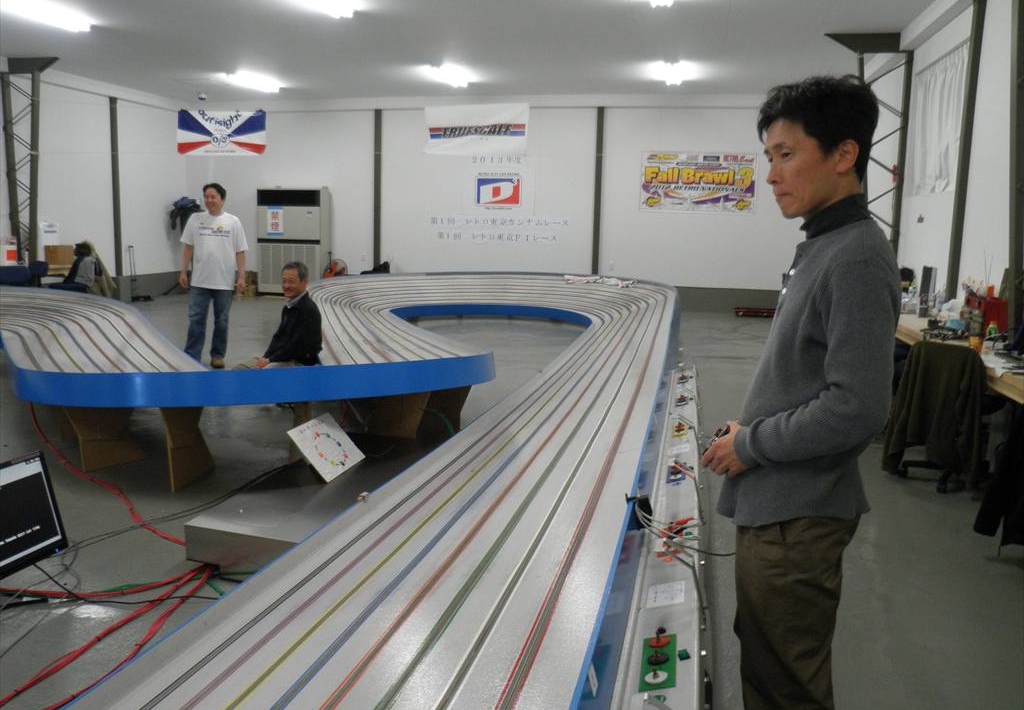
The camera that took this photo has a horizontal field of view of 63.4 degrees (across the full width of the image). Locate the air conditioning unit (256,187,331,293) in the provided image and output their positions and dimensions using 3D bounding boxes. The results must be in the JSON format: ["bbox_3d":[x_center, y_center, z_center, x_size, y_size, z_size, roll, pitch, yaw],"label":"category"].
[{"bbox_3d":[-3.865,-1.982,14.777,1.180,1.880,0.480,3,9,12],"label":"air conditioning unit"}]

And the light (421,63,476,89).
[{"bbox_3d":[-0.916,-4.060,12.123,0.300,0.110,1.250,3,9,12],"label":"light"}]

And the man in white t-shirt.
[{"bbox_3d":[-2.756,-0.732,7.705,0.570,1.690,0.360,-2,9,-20],"label":"man in white t-shirt"}]

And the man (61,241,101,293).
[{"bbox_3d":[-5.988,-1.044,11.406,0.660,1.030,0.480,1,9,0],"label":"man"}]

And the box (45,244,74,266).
[{"bbox_3d":[-6.616,-1.466,12.110,0.350,0.290,0.270,-5,11,-36],"label":"box"}]

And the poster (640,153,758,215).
[{"bbox_3d":[3.086,-2.843,13.725,1.850,0.965,0.030,3,9,12],"label":"poster"}]

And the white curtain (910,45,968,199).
[{"bbox_3d":[4.028,-2.193,7.817,0.100,1.280,1.720,3,9,12],"label":"white curtain"}]

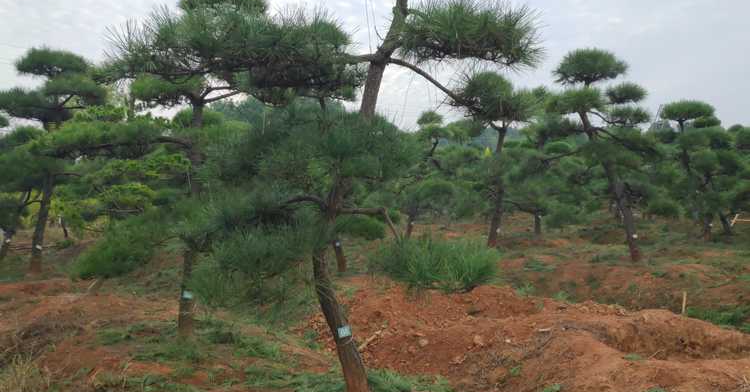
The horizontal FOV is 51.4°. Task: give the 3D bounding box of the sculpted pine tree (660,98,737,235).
[{"bbox_3d":[6.719,-0.550,16.200,1.612,2.780,1.500,0,1,0],"label":"sculpted pine tree"}]

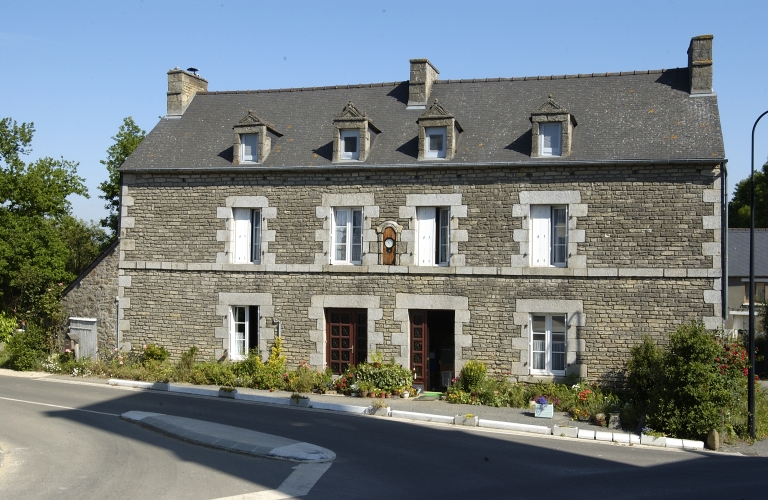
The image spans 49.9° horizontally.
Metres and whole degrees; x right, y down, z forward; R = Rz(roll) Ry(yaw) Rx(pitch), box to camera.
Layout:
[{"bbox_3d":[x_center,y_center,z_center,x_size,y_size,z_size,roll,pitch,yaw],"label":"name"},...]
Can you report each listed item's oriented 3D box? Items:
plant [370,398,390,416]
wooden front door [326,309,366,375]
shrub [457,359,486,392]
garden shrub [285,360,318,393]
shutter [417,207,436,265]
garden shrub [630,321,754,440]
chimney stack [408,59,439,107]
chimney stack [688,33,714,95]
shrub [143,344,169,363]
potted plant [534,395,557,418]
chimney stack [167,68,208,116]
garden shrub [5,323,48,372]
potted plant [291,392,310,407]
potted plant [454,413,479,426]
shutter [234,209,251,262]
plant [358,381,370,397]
[{"bbox_3d":[-0.068,4.224,22.190,0.540,0.450,0.260,0,0,23],"label":"plant"},{"bbox_3d":[-1.177,2.936,25.936,1.335,2.197,0.090,0,0,13],"label":"wooden front door"},{"bbox_3d":[2.563,3.720,24.197,0.791,1.084,0.800,0,0,13],"label":"shrub"},{"bbox_3d":[-2.244,3.441,22.470,0.820,0.800,0.700,0,0,15],"label":"garden shrub"},{"bbox_3d":[1.315,-0.406,25.324,0.597,1.824,0.050,0,0,13],"label":"shutter"},{"bbox_3d":[6.921,2.879,18.652,2.500,2.400,2.100,0,0,15],"label":"garden shrub"},{"bbox_3d":[1.265,-4.915,25.314,0.520,1.380,1.900,0,0,15],"label":"chimney stack"},{"bbox_3d":[8.882,-5.011,23.250,0.540,1.580,1.850,0,0,15],"label":"chimney stack"},{"bbox_3d":[-7.291,3.397,26.473,0.801,0.673,0.700,0,0,13],"label":"shrub"},{"bbox_3d":[3.750,3.622,19.180,0.480,0.500,0.450,0,0,15],"label":"potted plant"},{"bbox_3d":[-6.427,-5.021,27.397,0.530,1.480,1.900,0,0,15],"label":"chimney stack"},{"bbox_3d":[-11.236,3.073,26.033,1.120,1.320,1.100,0,0,15],"label":"garden shrub"},{"bbox_3d":[-2.095,3.763,20.724,0.500,0.320,0.270,1,0,26],"label":"potted plant"},{"bbox_3d":[2.162,4.354,21.280,0.580,0.315,0.240,0,0,23],"label":"potted plant"},{"bbox_3d":[-4.591,-0.460,26.688,0.594,1.761,0.050,0,0,13],"label":"shutter"},{"bbox_3d":[-0.530,4.095,24.349,0.370,0.475,0.350,0,0,13],"label":"plant"}]

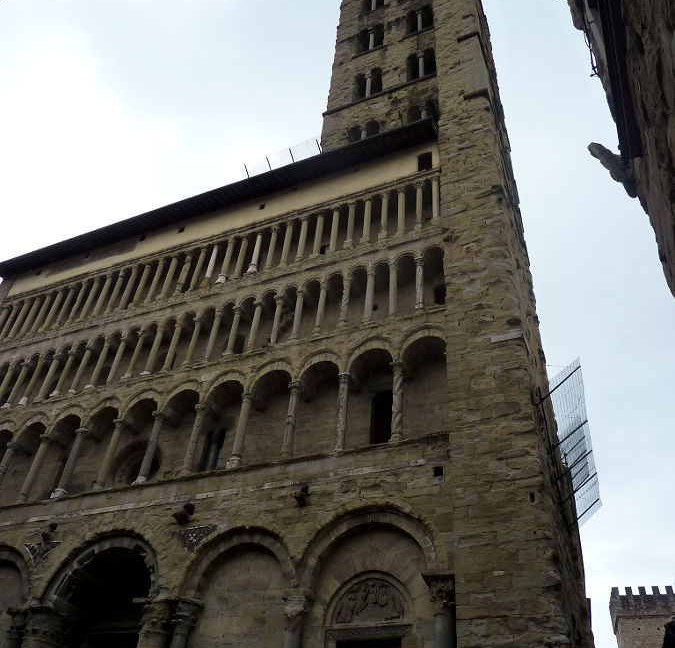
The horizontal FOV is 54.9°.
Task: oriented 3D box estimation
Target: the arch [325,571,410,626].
[{"bbox_3d":[0.859,7.327,17.426,2.433,1.391,0.350,-13,-44,21],"label":"arch"}]

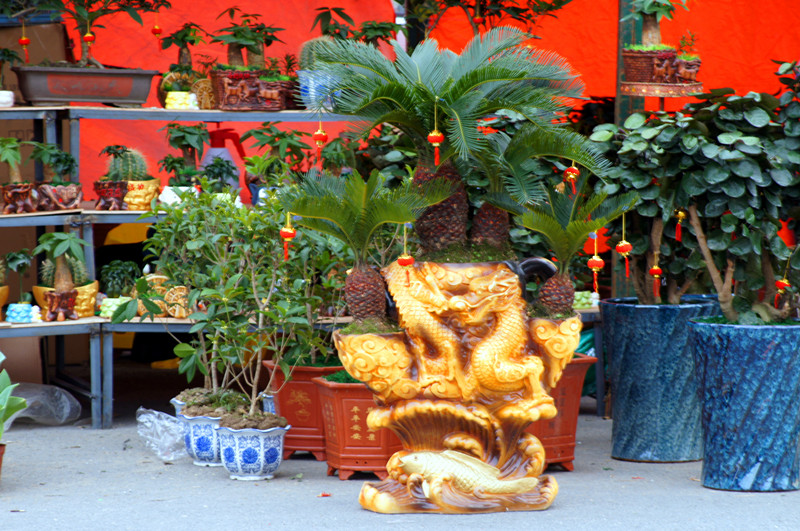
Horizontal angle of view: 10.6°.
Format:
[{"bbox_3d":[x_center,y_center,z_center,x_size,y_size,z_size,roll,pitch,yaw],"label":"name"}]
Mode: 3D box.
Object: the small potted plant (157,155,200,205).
[{"bbox_3d":[-0.811,-0.315,15.850,0.160,0.180,0.135,0,4,0],"label":"small potted plant"}]

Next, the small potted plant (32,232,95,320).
[{"bbox_3d":[-1.195,0.039,15.370,0.222,0.310,0.200,0,4,0],"label":"small potted plant"}]

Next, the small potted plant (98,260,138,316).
[{"bbox_3d":[-1.015,0.083,15.600,0.145,0.210,0.130,0,4,0],"label":"small potted plant"}]

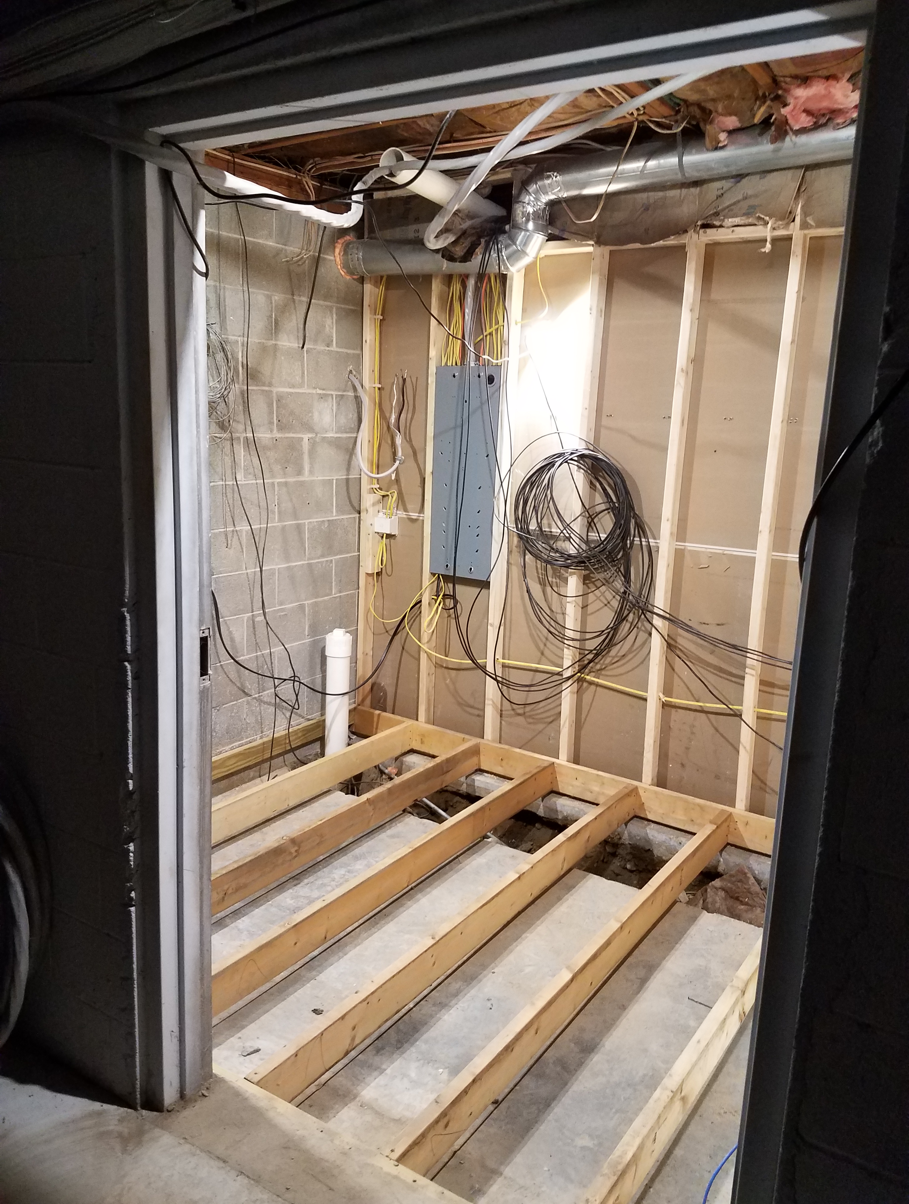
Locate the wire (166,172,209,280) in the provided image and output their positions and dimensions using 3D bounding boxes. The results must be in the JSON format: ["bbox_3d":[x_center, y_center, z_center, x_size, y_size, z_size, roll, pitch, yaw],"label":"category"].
[{"bbox_3d":[-0.492,-0.708,1.708,0.050,0.175,0.090,10,14,33],"label":"wire"}]

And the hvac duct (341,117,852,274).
[{"bbox_3d":[0.427,-1.563,3.613,2.376,0.446,0.287,10,14,36],"label":"hvac duct"}]

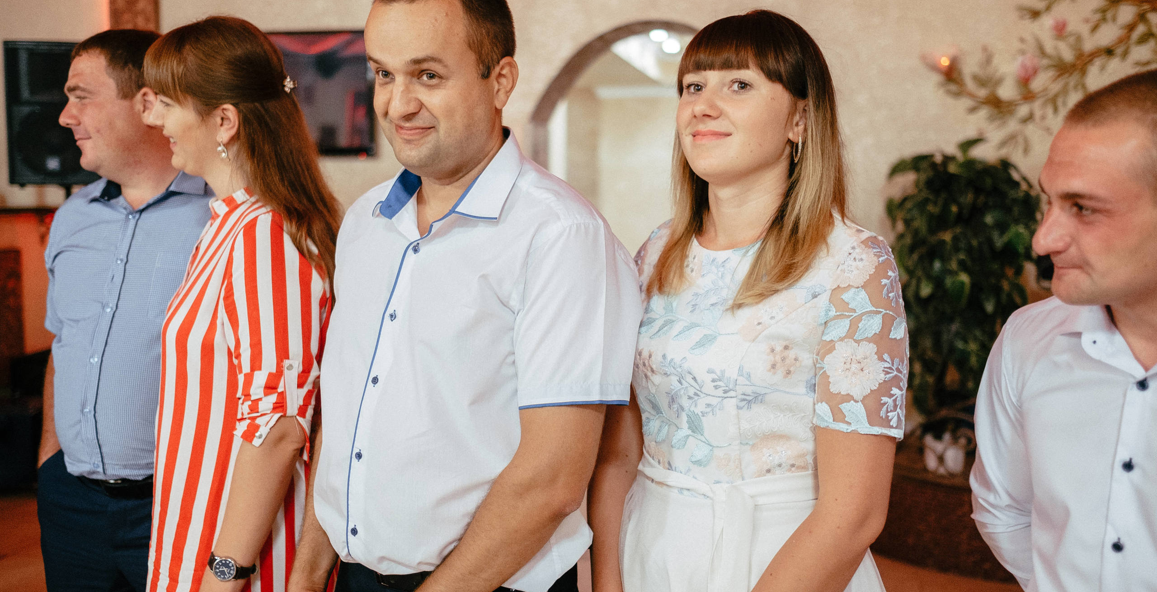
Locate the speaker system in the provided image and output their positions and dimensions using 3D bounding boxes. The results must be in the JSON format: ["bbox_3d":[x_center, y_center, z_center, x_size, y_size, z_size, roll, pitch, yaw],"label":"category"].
[{"bbox_3d":[-2.460,-0.865,5.407,0.420,0.670,0.380,0,5,-9],"label":"speaker system"}]

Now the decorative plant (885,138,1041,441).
[{"bbox_3d":[1.679,-0.010,4.900,0.620,1.290,0.580,1,5,9],"label":"decorative plant"}]

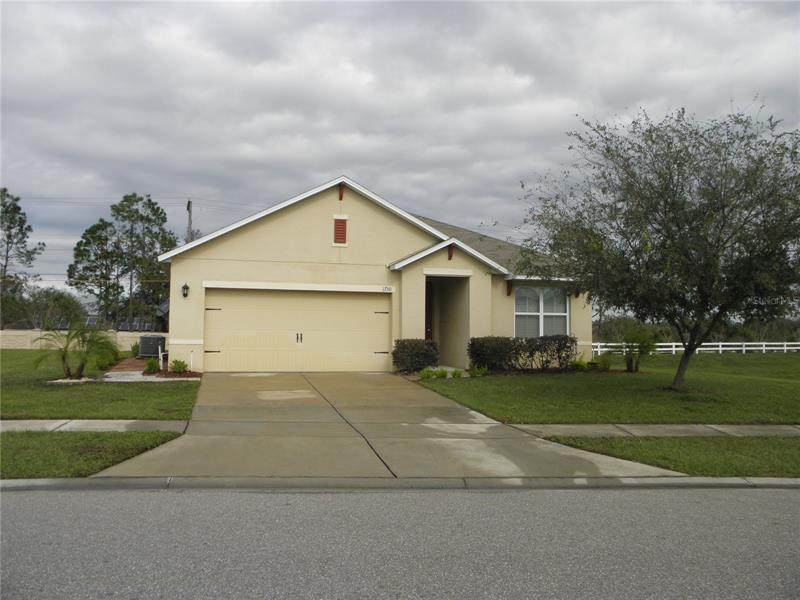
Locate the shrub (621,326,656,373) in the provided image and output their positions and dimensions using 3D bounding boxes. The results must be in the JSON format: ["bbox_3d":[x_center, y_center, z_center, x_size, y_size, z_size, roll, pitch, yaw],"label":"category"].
[{"bbox_3d":[7.317,1.519,19.853,1.104,1.411,1.049,1,-3,-14],"label":"shrub"}]

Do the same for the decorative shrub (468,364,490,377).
[{"bbox_3d":[2.103,1.858,17.117,0.582,0.331,0.495,1,-3,-14],"label":"decorative shrub"}]

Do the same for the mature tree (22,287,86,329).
[{"bbox_3d":[-38.442,1.892,72.000,7.200,6.900,7.000,1,-3,-14],"label":"mature tree"}]

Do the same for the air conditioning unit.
[{"bbox_3d":[-8.696,1.649,22.705,0.820,0.800,0.820,1,-3,-14],"label":"air conditioning unit"}]

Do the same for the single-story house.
[{"bbox_3d":[-1.416,-0.419,24.459,12.800,5.550,14.600,1,-3,-14],"label":"single-story house"}]

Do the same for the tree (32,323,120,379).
[{"bbox_3d":[-7.168,1.152,14.339,1.861,1.219,1.675,1,-3,-14],"label":"tree"}]

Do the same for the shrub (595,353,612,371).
[{"bbox_3d":[6.425,1.942,20.430,0.568,0.568,0.540,1,-3,-14],"label":"shrub"}]

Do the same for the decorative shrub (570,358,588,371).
[{"bbox_3d":[5.502,1.962,19.833,0.552,0.398,0.524,1,-3,-14],"label":"decorative shrub"}]

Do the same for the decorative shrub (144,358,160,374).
[{"bbox_3d":[-6.128,1.640,16.022,0.396,0.409,0.396,1,-3,-14],"label":"decorative shrub"}]

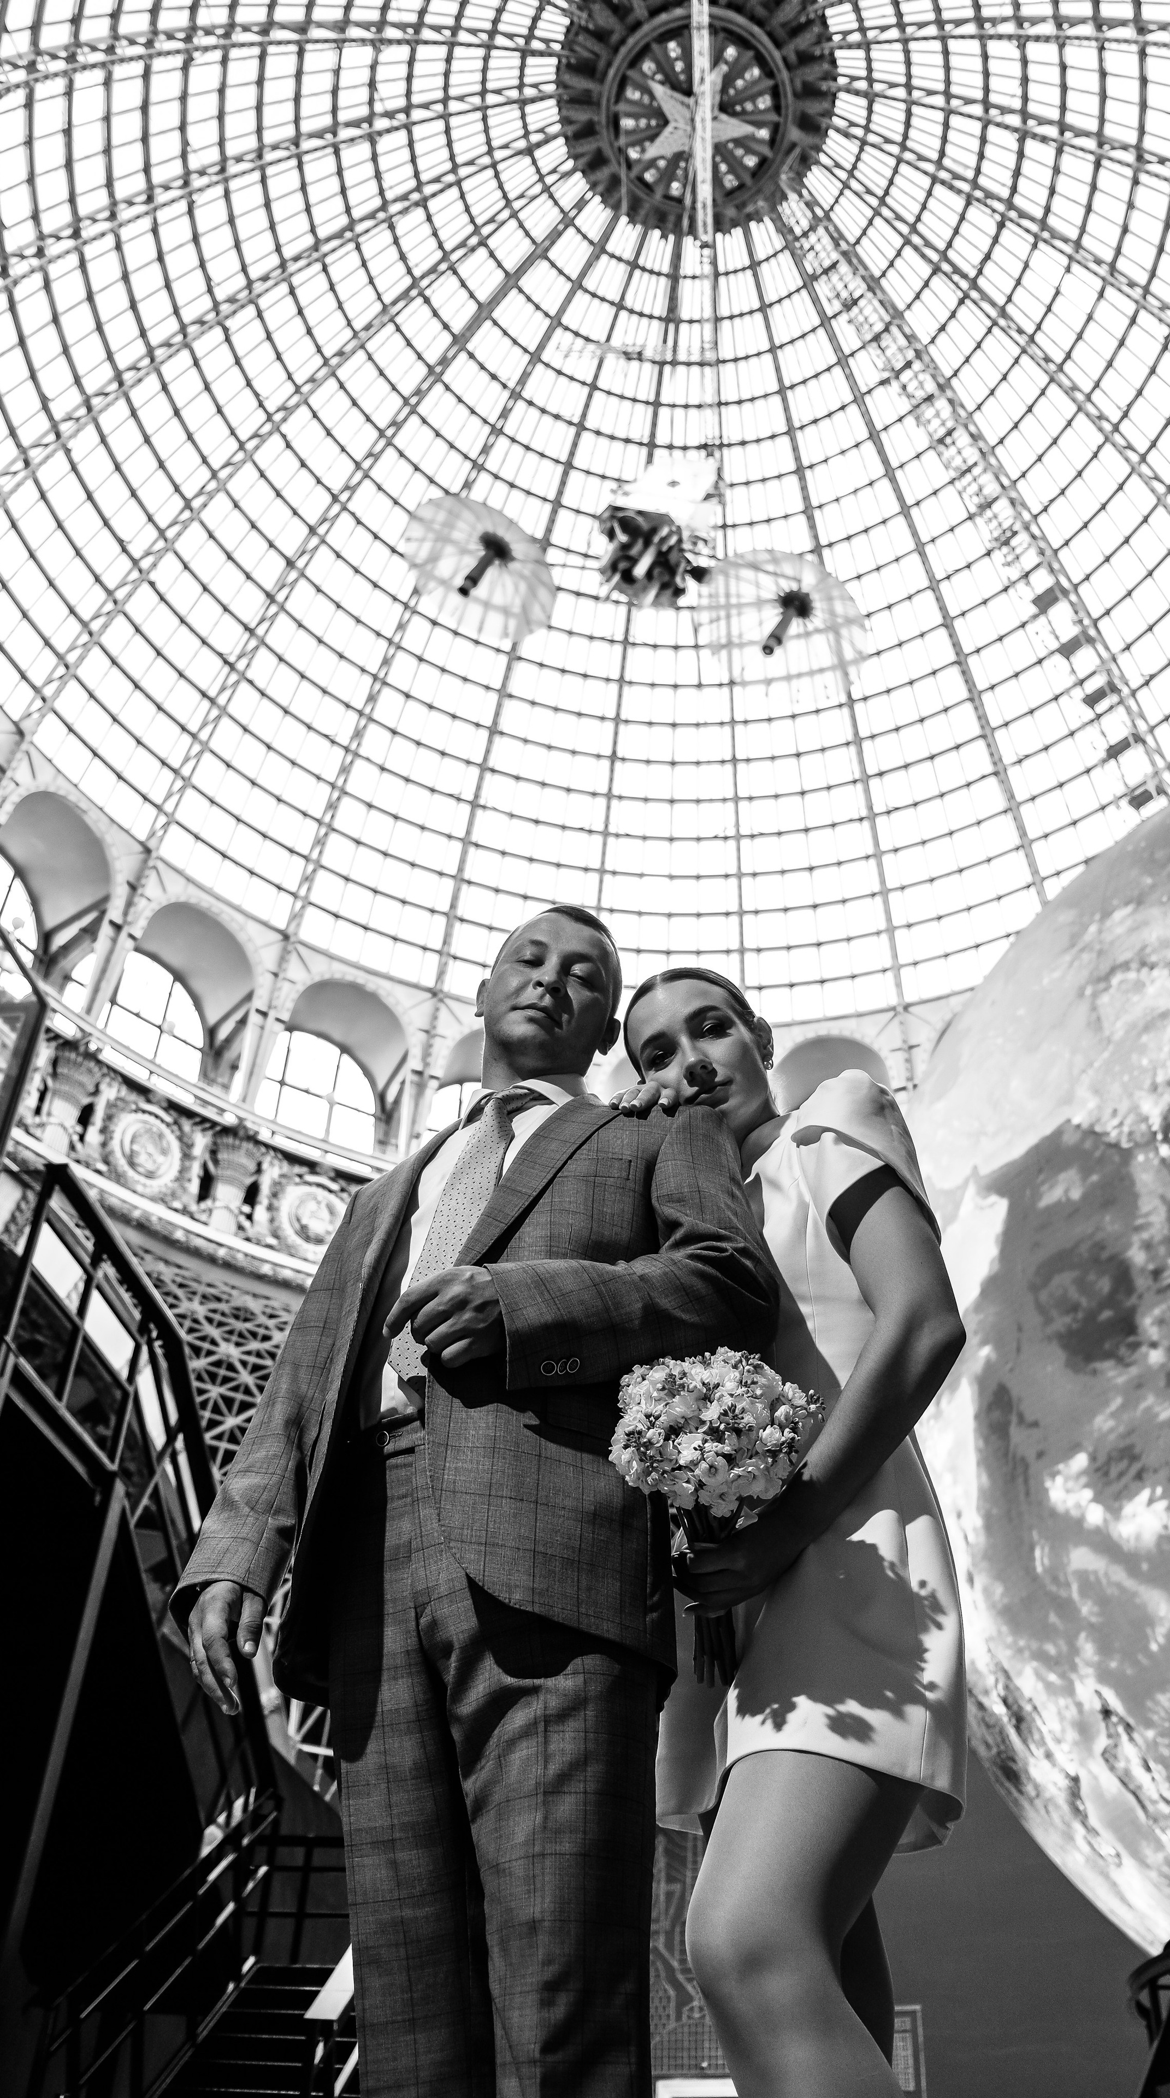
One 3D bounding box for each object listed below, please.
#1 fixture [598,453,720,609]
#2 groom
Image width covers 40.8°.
[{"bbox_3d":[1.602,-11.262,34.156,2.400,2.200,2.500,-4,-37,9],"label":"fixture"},{"bbox_3d":[-0.089,0.545,1.591,0.580,1.800,0.410,-16,-41,23],"label":"groom"}]

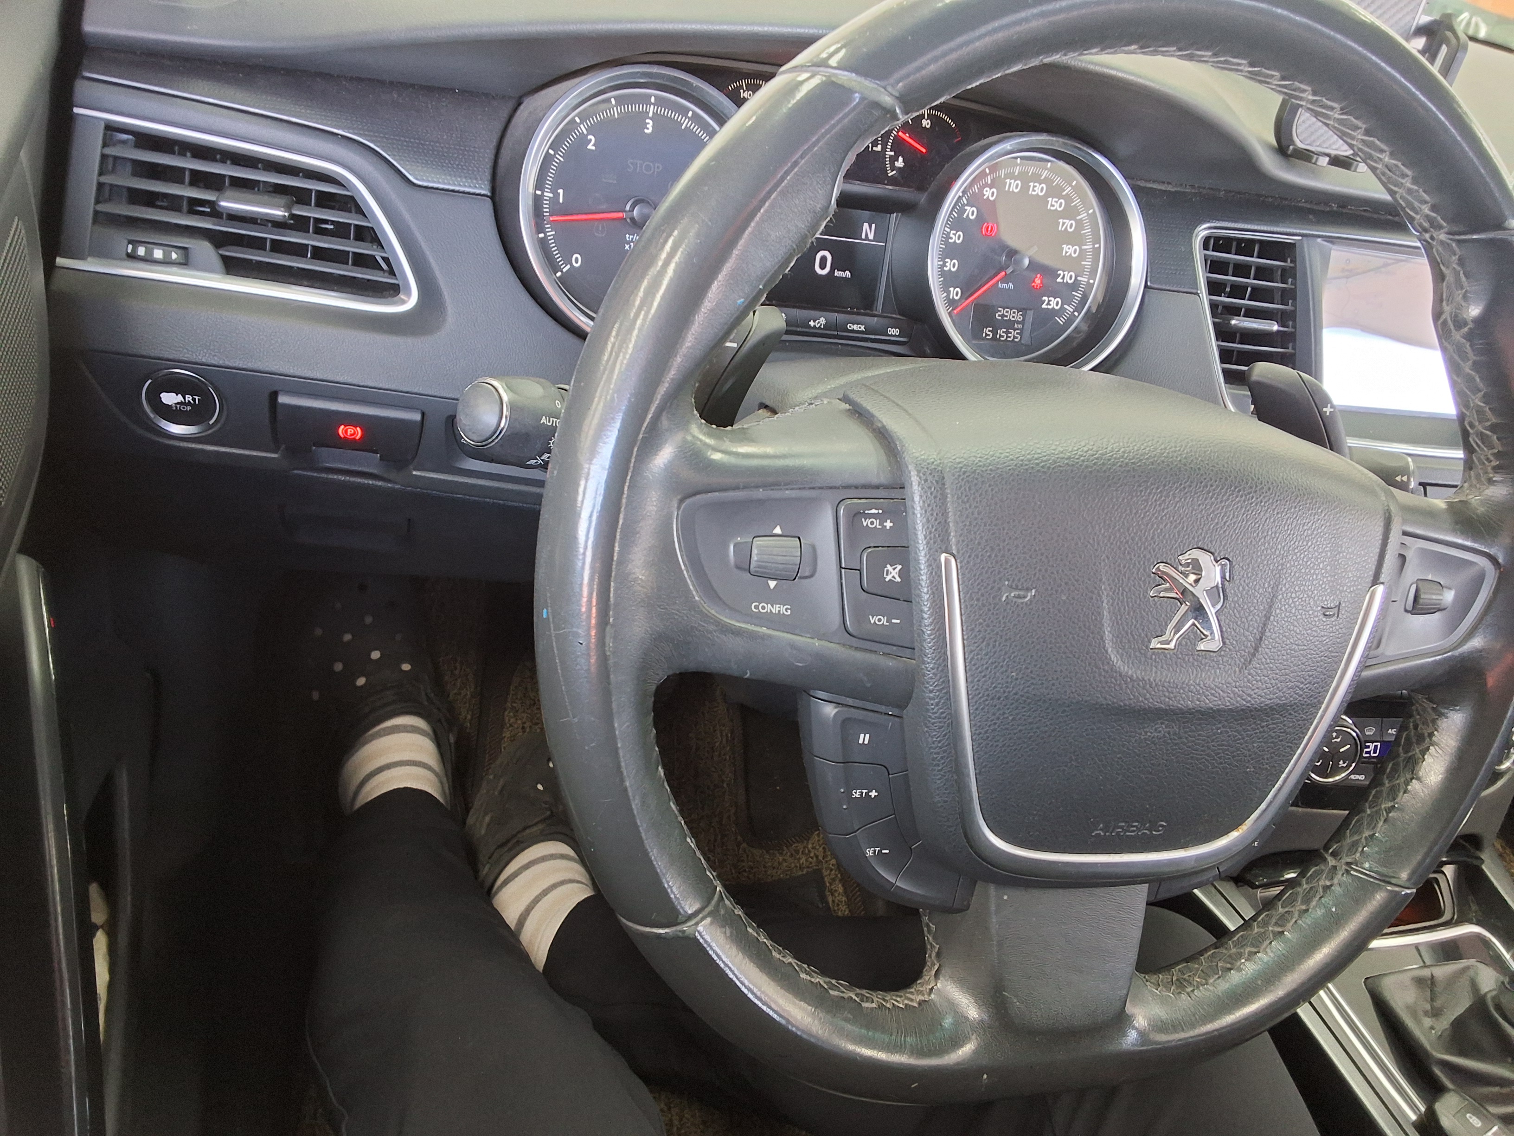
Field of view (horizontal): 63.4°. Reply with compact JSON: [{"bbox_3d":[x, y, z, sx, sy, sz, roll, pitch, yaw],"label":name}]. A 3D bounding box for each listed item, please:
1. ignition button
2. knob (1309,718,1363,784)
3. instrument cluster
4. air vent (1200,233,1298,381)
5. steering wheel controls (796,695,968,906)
[{"bbox_3d":[-0.268,-0.079,0.571,0.034,0.034,0.014,5,30,-16],"label":"ignition button"},{"bbox_3d":[0.349,0.112,0.740,0.041,0.041,0.020,3,9,-17],"label":"knob"},{"bbox_3d":[0.041,-0.167,0.622,0.346,0.137,0.060,3,10,-20],"label":"instrument cluster"},{"bbox_3d":[0.267,-0.141,0.683,0.078,0.085,0.030,3,10,-20],"label":"air vent"},{"bbox_3d":[0.039,0.074,0.391,0.073,0.078,0.028,4,11,-21],"label":"steering wheel controls"}]

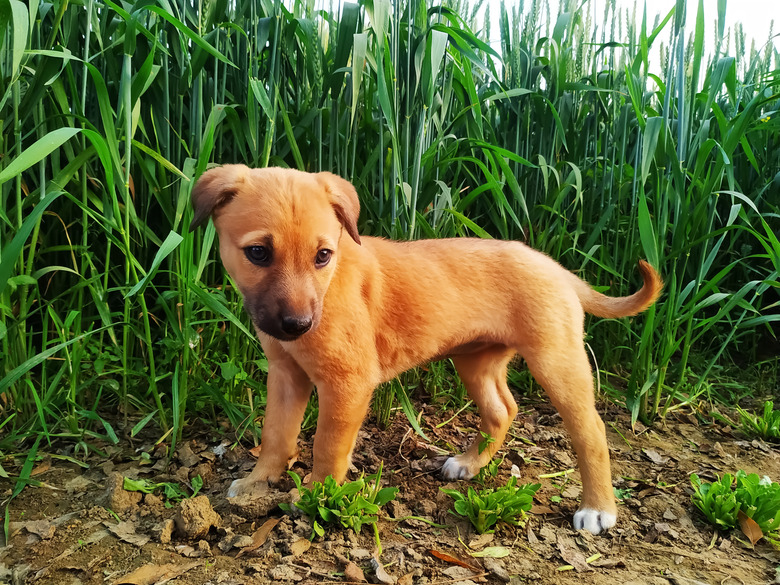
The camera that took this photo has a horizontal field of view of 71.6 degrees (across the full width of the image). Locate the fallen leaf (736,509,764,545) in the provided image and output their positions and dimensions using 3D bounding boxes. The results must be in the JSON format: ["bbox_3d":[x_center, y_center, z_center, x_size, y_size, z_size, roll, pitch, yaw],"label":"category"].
[{"bbox_3d":[0.327,0.214,0.492,0.013,0.030,0.006,-13,-32,-9],"label":"fallen leaf"}]

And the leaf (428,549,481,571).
[{"bbox_3d":[0.056,0.223,0.453,0.050,0.010,0.015,4,7,27],"label":"leaf"}]

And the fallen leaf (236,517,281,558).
[{"bbox_3d":[-0.115,0.214,0.475,0.012,0.010,0.056,7,20,19],"label":"fallen leaf"}]

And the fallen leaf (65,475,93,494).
[{"bbox_3d":[-0.337,0.205,0.578,0.030,0.006,0.028,4,7,23],"label":"fallen leaf"}]

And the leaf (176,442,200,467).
[{"bbox_3d":[-0.240,0.193,0.637,0.020,0.008,0.032,-29,49,-29],"label":"leaf"}]

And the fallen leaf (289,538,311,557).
[{"bbox_3d":[-0.078,0.221,0.469,0.015,0.006,0.020,5,8,34],"label":"fallen leaf"}]

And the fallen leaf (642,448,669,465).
[{"bbox_3d":[0.324,0.203,0.666,0.029,0.006,0.024,16,22,42],"label":"fallen leaf"}]

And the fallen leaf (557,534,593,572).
[{"bbox_3d":[0.153,0.222,0.462,0.019,0.008,0.045,-1,17,-6],"label":"fallen leaf"}]

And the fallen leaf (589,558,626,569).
[{"bbox_3d":[0.183,0.226,0.451,0.029,0.008,0.010,0,7,-9],"label":"fallen leaf"}]

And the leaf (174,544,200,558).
[{"bbox_3d":[-0.173,0.220,0.460,0.026,0.008,0.010,4,7,28],"label":"leaf"}]

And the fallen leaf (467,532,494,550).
[{"bbox_3d":[0.082,0.222,0.484,0.009,0.006,0.035,7,9,42],"label":"fallen leaf"}]

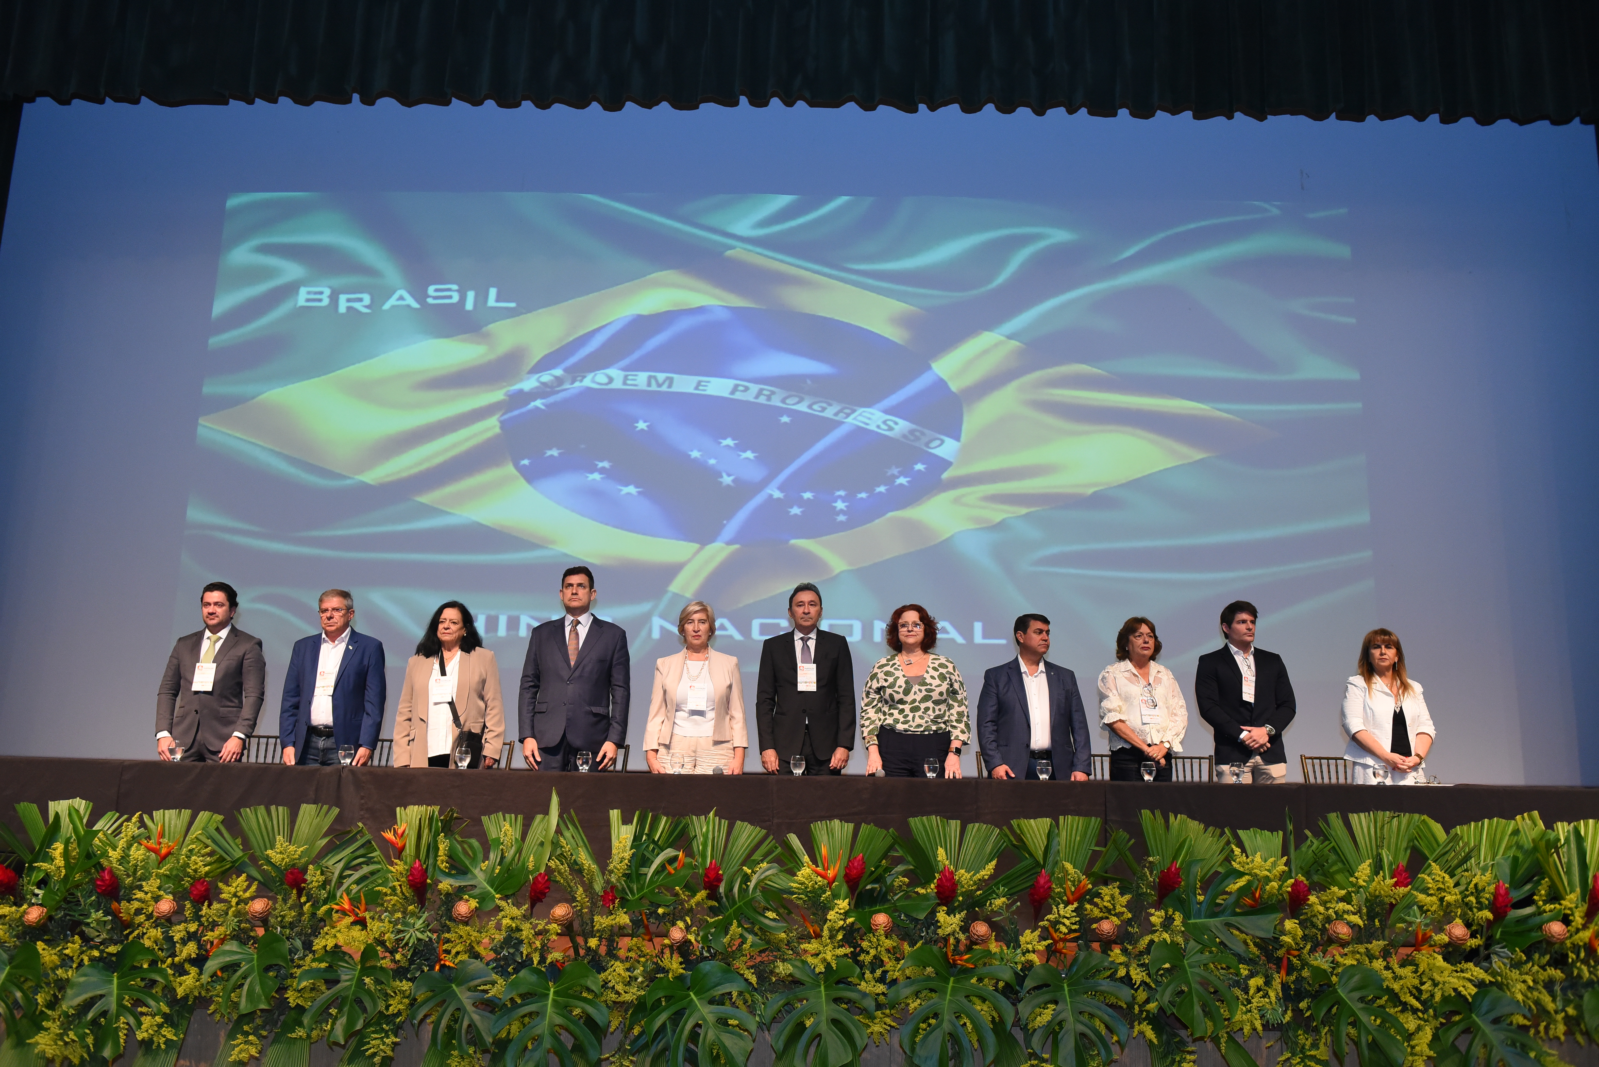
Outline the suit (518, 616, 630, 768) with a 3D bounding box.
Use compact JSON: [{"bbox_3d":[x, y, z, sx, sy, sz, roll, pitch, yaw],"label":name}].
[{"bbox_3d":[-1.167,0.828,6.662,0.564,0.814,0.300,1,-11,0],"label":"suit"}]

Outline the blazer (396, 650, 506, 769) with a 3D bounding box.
[{"bbox_3d":[-1.808,0.908,6.643,0.562,0.637,0.300,1,-11,3],"label":"blazer"}]

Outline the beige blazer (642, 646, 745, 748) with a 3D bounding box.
[{"bbox_3d":[-0.538,0.849,6.610,0.520,0.530,0.300,2,-11,-3],"label":"beige blazer"}]

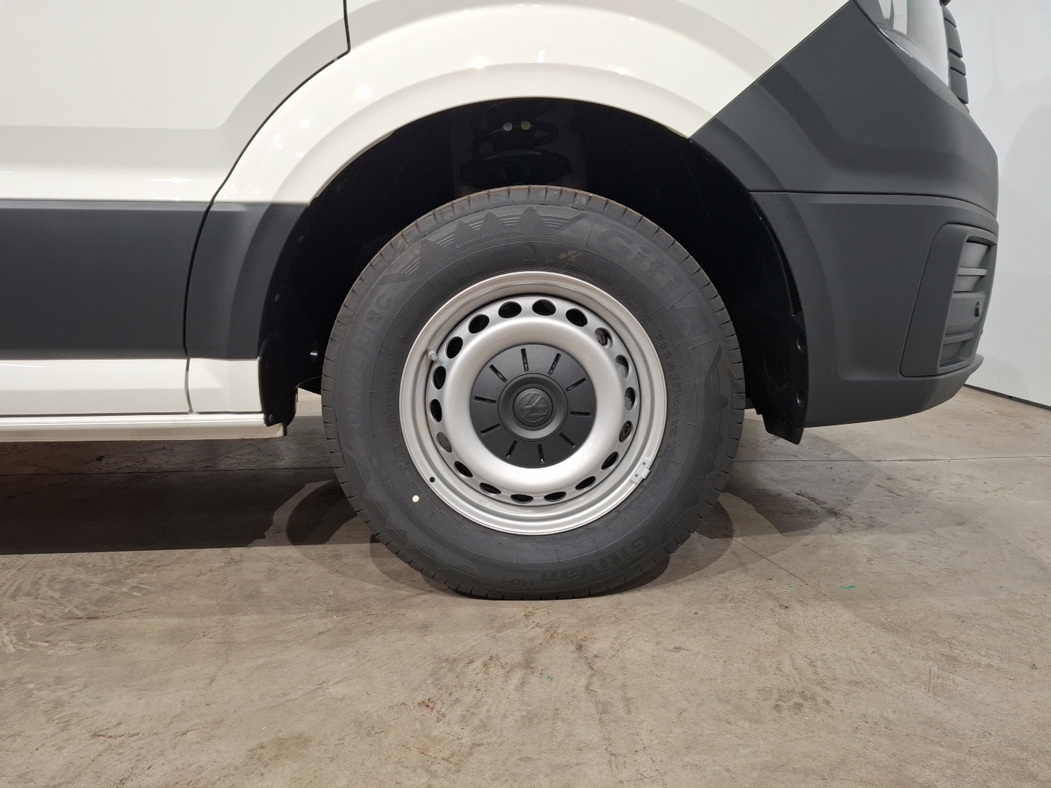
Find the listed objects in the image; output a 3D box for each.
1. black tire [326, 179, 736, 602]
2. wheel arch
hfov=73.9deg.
[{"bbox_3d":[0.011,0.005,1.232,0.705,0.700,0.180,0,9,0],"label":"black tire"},{"bbox_3d":[-0.042,-0.207,1.211,0.982,0.516,0.260,0,9,-1],"label":"wheel arch"}]

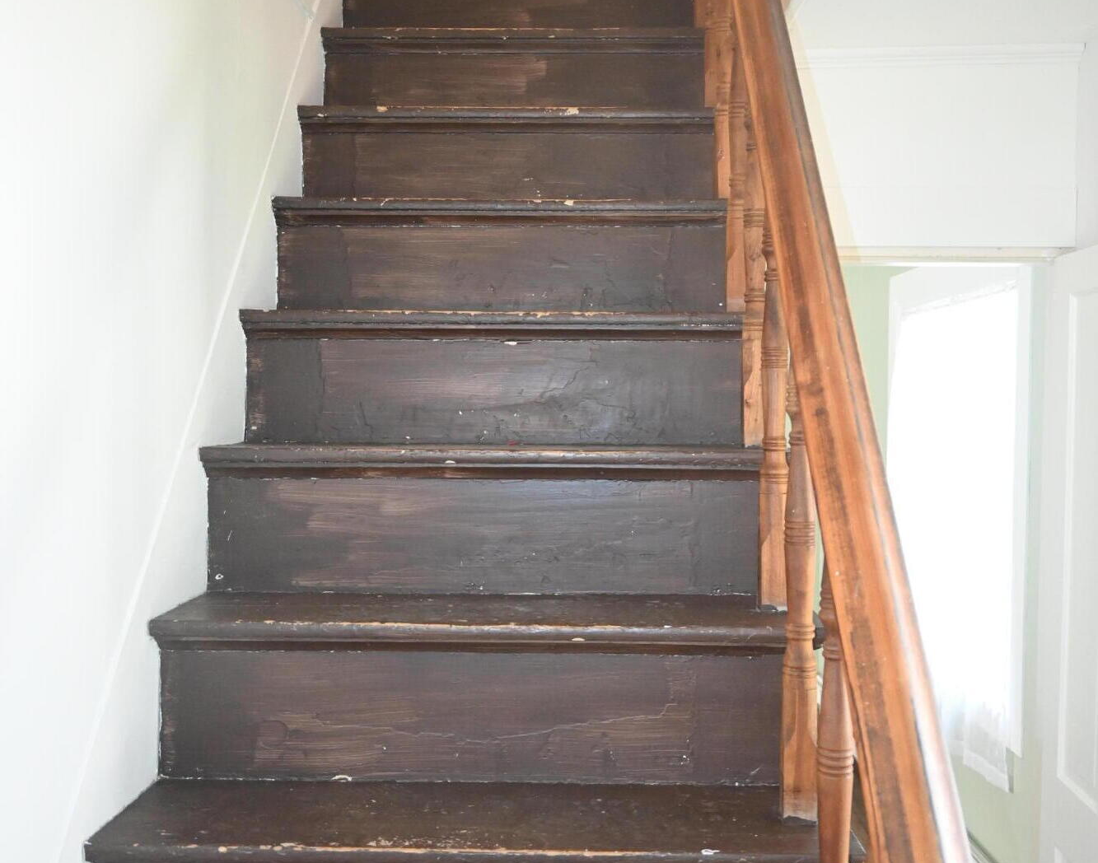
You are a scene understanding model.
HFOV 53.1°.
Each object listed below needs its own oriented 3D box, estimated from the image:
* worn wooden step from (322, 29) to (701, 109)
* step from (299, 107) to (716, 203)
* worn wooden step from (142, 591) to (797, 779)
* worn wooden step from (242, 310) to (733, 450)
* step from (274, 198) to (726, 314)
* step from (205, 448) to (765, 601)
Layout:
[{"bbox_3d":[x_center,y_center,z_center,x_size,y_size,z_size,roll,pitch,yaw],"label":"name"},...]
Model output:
[{"bbox_3d":[-0.058,-0.768,2.512,0.875,0.221,0.229,0,1,1],"label":"worn wooden step"},{"bbox_3d":[-0.064,-0.542,2.322,0.875,0.221,0.229,0,1,1],"label":"step"},{"bbox_3d":[-0.088,0.362,1.563,0.875,0.221,0.229,0,1,1],"label":"worn wooden step"},{"bbox_3d":[-0.076,-0.090,1.943,0.875,0.221,0.229,0,1,1],"label":"worn wooden step"},{"bbox_3d":[-0.070,-0.316,2.133,0.875,0.221,0.229,0,1,1],"label":"step"},{"bbox_3d":[-0.082,0.136,1.753,0.875,0.221,0.229,0,1,1],"label":"step"}]

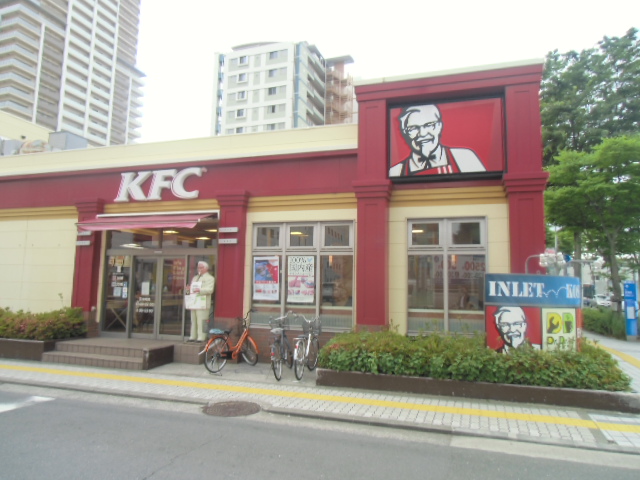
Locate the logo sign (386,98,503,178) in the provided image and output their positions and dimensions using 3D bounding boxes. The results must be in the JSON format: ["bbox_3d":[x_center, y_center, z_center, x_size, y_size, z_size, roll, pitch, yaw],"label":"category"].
[{"bbox_3d":[2.396,-1.867,8.545,2.099,1.511,0.234,-1,-6,17],"label":"logo sign"}]

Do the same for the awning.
[{"bbox_3d":[-3.962,-0.430,10.118,3.323,0.417,0.718,-1,-6,17],"label":"awning"}]

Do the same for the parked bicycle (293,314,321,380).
[{"bbox_3d":[-0.264,1.983,8.285,0.550,1.070,1.750,0,-6,13],"label":"parked bicycle"}]

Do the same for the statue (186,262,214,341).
[{"bbox_3d":[-2.544,1.325,9.482,0.570,1.752,0.520,-2,-6,28],"label":"statue"}]

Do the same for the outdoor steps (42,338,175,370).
[{"bbox_3d":[-4.324,2.399,9.469,2.505,0.339,1.353,-1,-6,17],"label":"outdoor steps"}]

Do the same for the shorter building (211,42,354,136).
[{"bbox_3d":[-5.929,-10.443,78.799,18.000,38.580,21.000,-1,-6,18],"label":"shorter building"}]

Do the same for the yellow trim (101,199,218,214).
[{"bbox_3d":[-3.734,-0.767,10.323,3.179,0.243,0.160,-1,-6,18],"label":"yellow trim"}]

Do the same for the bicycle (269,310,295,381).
[{"bbox_3d":[-0.651,1.983,8.276,0.560,1.060,1.720,0,-5,7],"label":"bicycle"}]

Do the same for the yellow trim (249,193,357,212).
[{"bbox_3d":[-0.385,-0.775,9.507,2.447,0.334,0.150,-1,-6,17],"label":"yellow trim"}]

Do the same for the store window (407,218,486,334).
[{"bbox_3d":[2.451,0.704,8.594,1.501,2.288,0.117,-1,-6,17],"label":"store window"}]

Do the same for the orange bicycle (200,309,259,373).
[{"bbox_3d":[-1.643,2.011,8.755,0.580,1.060,1.700,-3,-6,34],"label":"orange bicycle"}]

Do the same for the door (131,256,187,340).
[{"bbox_3d":[-3.690,1.318,10.117,1.445,1.894,0.090,-1,-6,18],"label":"door"}]

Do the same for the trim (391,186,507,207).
[{"bbox_3d":[2.473,-0.816,8.628,2.163,0.342,0.150,-1,-6,17],"label":"trim"}]

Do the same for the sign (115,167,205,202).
[{"bbox_3d":[-3.741,-1.270,10.249,2.427,0.703,0.150,-1,-6,18],"label":"sign"}]

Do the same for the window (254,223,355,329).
[{"bbox_3d":[-0.395,0.730,9.289,2.279,2.252,0.130,-1,-6,18],"label":"window"}]

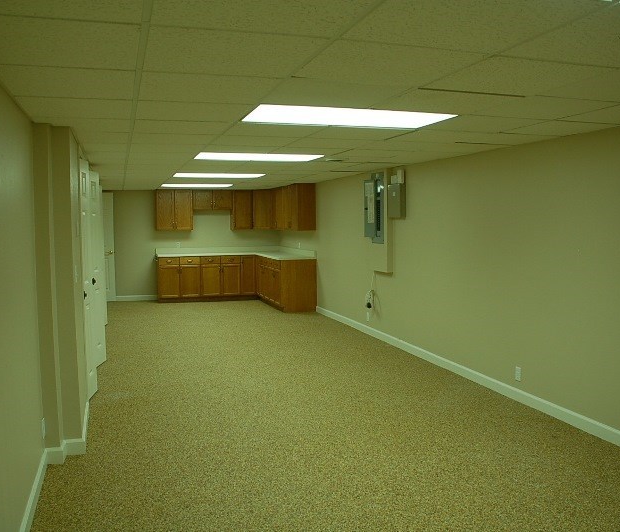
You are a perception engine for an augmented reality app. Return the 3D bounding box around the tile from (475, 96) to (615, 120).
[{"bbox_3d":[1.312,-0.887,3.358,0.605,0.020,0.600,-2,4,-18],"label":"tile"}]

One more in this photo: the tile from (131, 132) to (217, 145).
[{"bbox_3d":[-1.018,-0.955,4.485,0.605,0.020,0.600,-2,4,-18],"label":"tile"}]

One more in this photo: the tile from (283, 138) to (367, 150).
[{"bbox_3d":[0.197,-0.998,4.861,0.605,0.020,0.600,-2,4,-18],"label":"tile"}]

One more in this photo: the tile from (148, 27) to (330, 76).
[{"bbox_3d":[-0.303,-0.797,2.249,0.607,0.020,0.600,-2,4,-18],"label":"tile"}]

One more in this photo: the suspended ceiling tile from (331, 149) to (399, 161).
[{"bbox_3d":[0.578,-1.062,5.619,0.615,0.020,0.600,-2,5,-18],"label":"suspended ceiling tile"}]

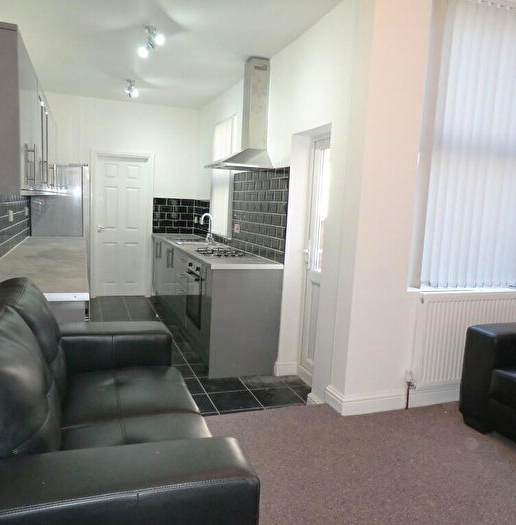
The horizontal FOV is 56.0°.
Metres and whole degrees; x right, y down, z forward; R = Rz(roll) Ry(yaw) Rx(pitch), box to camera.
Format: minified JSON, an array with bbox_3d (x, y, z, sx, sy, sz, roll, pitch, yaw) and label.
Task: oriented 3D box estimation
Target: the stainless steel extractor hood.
[{"bbox_3d":[-0.157,-1.278,4.253,0.425,0.930,0.623,0,7,-20],"label":"stainless steel extractor hood"}]

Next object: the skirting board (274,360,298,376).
[{"bbox_3d":[0.232,0.848,3.914,0.181,0.129,0.050,0,7,-20],"label":"skirting board"}]

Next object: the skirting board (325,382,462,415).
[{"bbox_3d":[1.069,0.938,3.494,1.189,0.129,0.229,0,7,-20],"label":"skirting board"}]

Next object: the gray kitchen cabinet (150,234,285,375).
[{"bbox_3d":[-0.604,0.269,5.250,0.589,0.877,3.070,0,7,-20],"label":"gray kitchen cabinet"}]

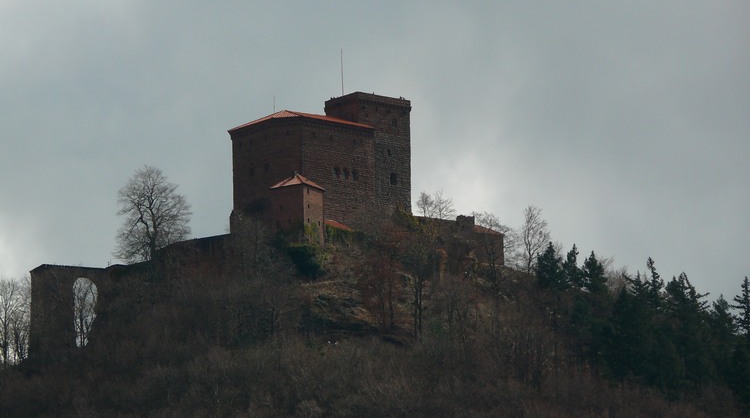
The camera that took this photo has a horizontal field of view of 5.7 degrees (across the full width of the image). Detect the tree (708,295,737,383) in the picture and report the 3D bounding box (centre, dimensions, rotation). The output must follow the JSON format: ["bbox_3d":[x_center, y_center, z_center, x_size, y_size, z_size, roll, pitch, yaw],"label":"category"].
[{"bbox_3d":[66.270,24.700,1425.000,5.340,17.180,5.340,-1,-12,0],"label":"tree"}]

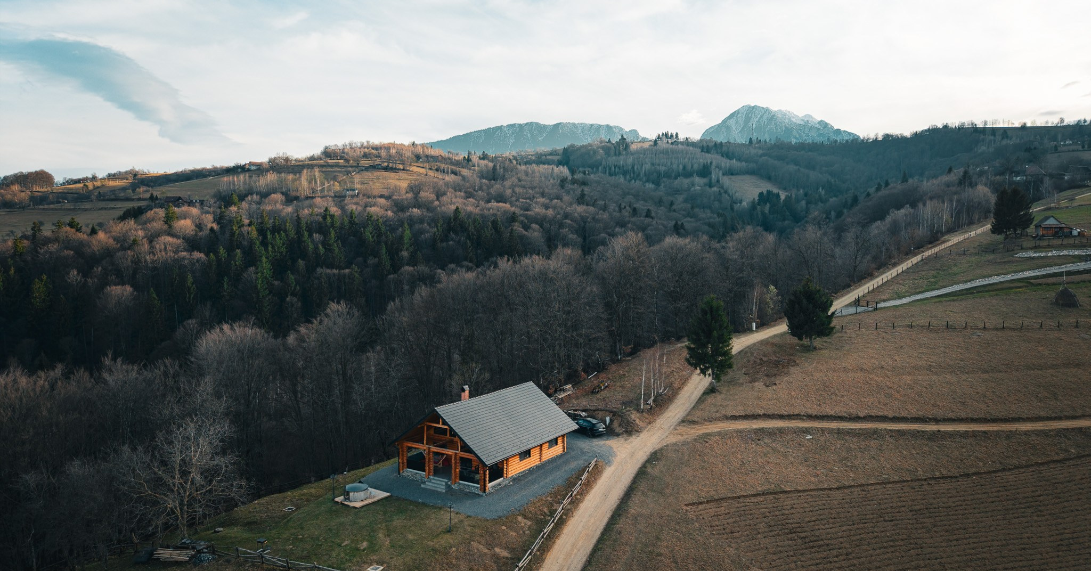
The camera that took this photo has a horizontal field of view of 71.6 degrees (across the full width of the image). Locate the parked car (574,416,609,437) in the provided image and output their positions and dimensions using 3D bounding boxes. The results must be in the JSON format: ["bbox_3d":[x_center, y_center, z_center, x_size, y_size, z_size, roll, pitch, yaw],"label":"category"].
[{"bbox_3d":[4.401,15.718,84.943,1.900,1.580,4.450,-4,6,-44],"label":"parked car"}]

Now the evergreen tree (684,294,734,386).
[{"bbox_3d":[21.201,7.288,98.000,6.150,12.040,6.150,1,4,12],"label":"evergreen tree"}]

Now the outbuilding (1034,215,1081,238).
[{"bbox_3d":[119.363,-13.661,177.000,7.200,5.290,5.200,1,4,21],"label":"outbuilding"}]

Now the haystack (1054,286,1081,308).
[{"bbox_3d":[93.131,2.054,135.000,3.820,3.950,3.820,3,5,35],"label":"haystack"}]

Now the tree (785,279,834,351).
[{"bbox_3d":[40.279,4.327,115.500,7.130,11.130,7.130,1,4,19],"label":"tree"}]

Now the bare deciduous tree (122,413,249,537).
[{"bbox_3d":[-29.277,15.522,61.500,9.260,10.190,9.260,-2,4,-26],"label":"bare deciduous tree"}]

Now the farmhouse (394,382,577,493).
[{"bbox_3d":[-5.668,13.983,74.421,11.770,7.750,15.230,3,5,34],"label":"farmhouse"}]

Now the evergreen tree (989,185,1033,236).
[{"bbox_3d":[110.224,-17.345,179.000,8.590,12.300,7.730,2,5,31],"label":"evergreen tree"}]

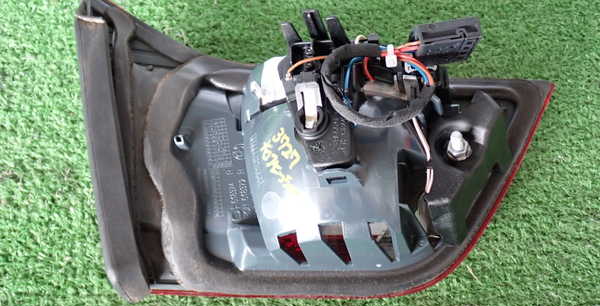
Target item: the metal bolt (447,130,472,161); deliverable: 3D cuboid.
[{"bbox_3d":[0.091,-0.006,0.410,0.014,0.017,0.014,0,60,19],"label":"metal bolt"}]

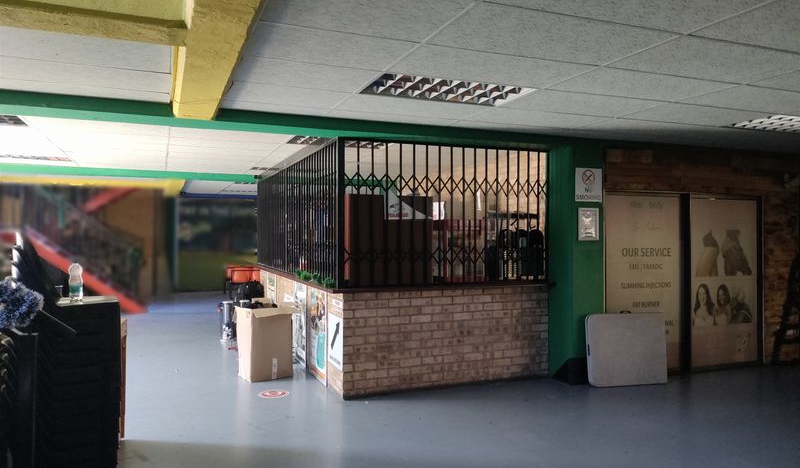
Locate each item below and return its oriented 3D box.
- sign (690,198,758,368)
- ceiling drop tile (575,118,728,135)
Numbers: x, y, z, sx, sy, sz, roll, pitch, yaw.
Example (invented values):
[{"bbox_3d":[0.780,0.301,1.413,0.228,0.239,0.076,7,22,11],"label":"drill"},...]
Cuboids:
[{"bbox_3d":[3.895,0.579,6.911,1.115,1.977,0.020,0,0,-22],"label":"sign"},{"bbox_3d":[2.319,-1.017,5.505,1.183,0.018,0.589,0,0,-22],"label":"ceiling drop tile"}]

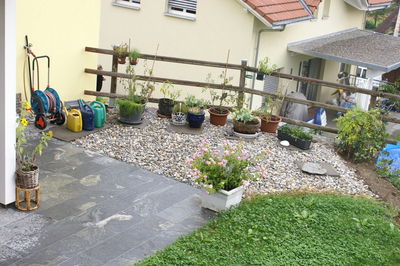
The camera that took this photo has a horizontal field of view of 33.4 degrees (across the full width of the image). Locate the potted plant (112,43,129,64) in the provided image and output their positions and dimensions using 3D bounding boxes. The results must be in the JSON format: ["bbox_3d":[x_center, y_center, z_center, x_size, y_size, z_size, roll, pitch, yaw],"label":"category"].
[{"bbox_3d":[-1.200,-1.194,10.040,0.240,0.330,0.210,6,19,0],"label":"potted plant"}]

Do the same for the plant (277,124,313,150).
[{"bbox_3d":[1.373,0.032,9.596,0.240,0.250,0.600,-9,23,-37],"label":"plant"}]

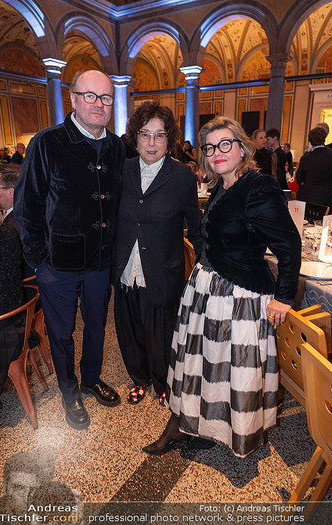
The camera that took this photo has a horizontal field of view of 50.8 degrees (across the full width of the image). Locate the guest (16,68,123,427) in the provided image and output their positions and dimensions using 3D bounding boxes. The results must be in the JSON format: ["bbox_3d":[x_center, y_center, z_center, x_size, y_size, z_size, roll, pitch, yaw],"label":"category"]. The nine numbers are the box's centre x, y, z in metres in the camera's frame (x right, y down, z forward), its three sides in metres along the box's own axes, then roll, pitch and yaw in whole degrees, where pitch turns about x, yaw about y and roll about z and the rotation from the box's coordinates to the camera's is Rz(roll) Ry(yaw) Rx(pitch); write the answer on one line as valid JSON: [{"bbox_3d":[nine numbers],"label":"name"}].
[{"bbox_3d":[-0.455,-0.001,1.807,0.580,1.790,0.400,-11,19,-32],"label":"guest"}]

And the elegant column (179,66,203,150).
[{"bbox_3d":[0.796,-4.071,11.417,0.560,4.200,0.560,7,18,23],"label":"elegant column"}]

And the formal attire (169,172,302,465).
[{"bbox_3d":[0.276,0.275,1.623,0.570,1.260,0.540,15,22,43],"label":"formal attire"}]

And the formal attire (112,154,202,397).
[{"bbox_3d":[-0.050,0.117,1.951,0.510,1.380,0.320,4,17,13],"label":"formal attire"}]

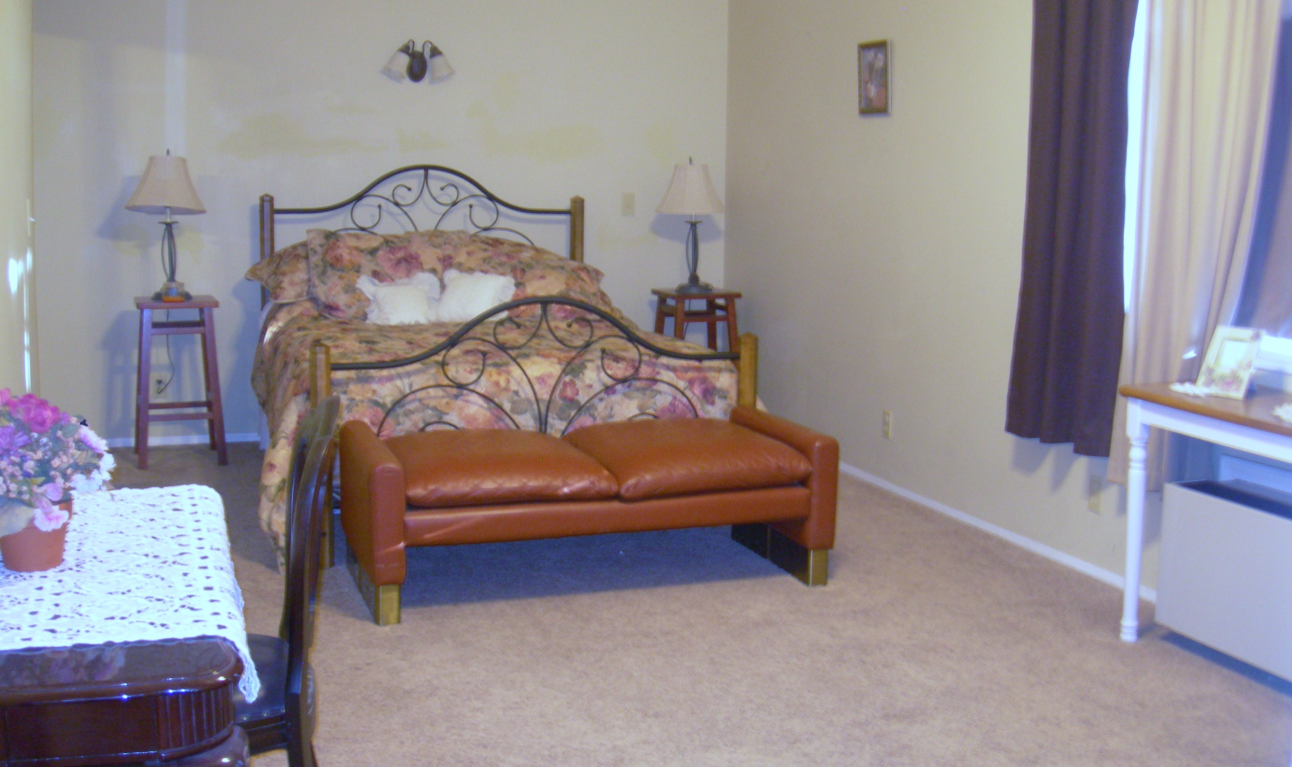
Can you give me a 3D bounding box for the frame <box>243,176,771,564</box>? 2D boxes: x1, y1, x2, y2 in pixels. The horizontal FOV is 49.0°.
[{"bbox_3d":[-0.711,-0.232,5.838,1.570,1.345,2.200,-2,8,-19],"label":"frame"}]

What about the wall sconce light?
[{"bbox_3d":[-1.086,-1.550,6.819,0.340,0.199,0.160,-2,8,-19],"label":"wall sconce light"}]

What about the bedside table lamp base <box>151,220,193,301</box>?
[{"bbox_3d":[-2.085,-0.543,6.236,0.172,0.365,0.172,-2,8,-19],"label":"bedside table lamp base"}]

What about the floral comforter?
[{"bbox_3d":[-0.692,0.075,5.808,1.790,0.680,1.900,-2,8,-19],"label":"floral comforter"}]

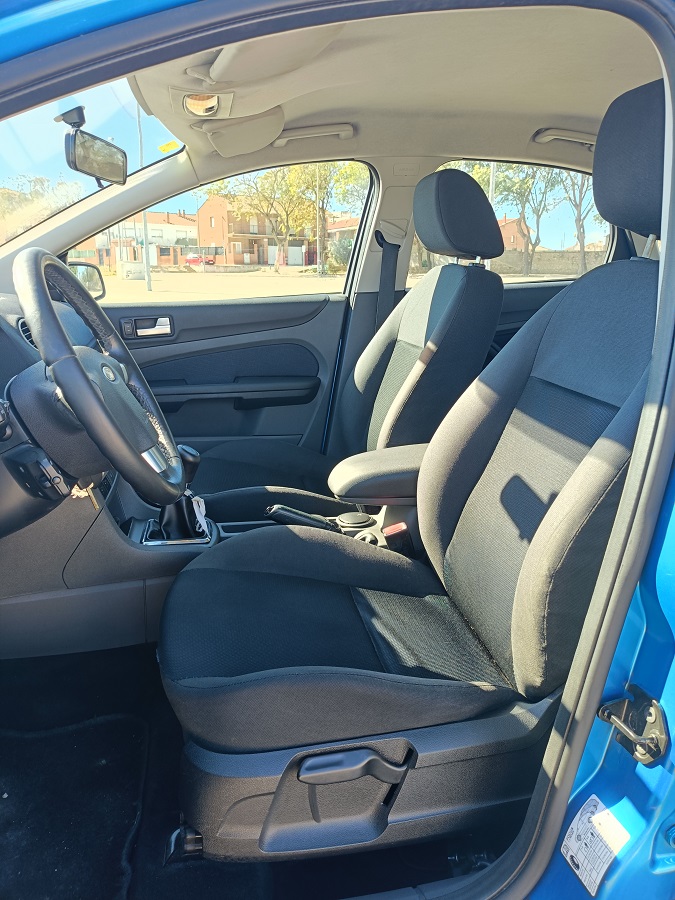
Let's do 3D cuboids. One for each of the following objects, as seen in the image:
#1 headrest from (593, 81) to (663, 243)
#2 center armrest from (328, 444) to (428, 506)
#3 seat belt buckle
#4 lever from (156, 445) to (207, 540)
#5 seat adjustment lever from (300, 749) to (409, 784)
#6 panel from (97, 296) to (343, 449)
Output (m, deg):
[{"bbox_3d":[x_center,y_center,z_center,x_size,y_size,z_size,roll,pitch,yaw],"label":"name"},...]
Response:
[{"bbox_3d":[0.480,-0.394,0.915,0.150,0.195,0.250,-3,17,-11],"label":"headrest"},{"bbox_3d":[0.124,0.043,1.361,0.290,0.105,0.140,-3,17,-11],"label":"center armrest"},{"bbox_3d":[0.124,0.186,1.302,0.052,0.080,0.030,-18,19,-6],"label":"seat belt buckle"},{"bbox_3d":[-0.306,0.084,1.286,0.100,0.180,0.090,-3,17,-11],"label":"lever"},{"bbox_3d":[0.022,0.373,0.768,0.138,0.038,0.033,-3,17,-11],"label":"seat adjustment lever"},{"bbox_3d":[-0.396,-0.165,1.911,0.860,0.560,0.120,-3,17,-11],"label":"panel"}]

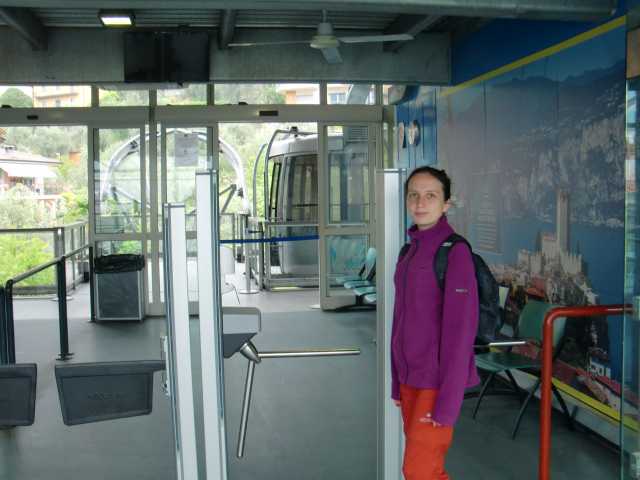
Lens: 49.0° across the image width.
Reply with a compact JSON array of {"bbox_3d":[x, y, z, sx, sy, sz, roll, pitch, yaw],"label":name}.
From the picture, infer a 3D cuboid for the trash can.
[{"bbox_3d":[-2.450,0.560,8.586,0.560,0.790,0.400,-2,5,-7],"label":"trash can"}]

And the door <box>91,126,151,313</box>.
[{"bbox_3d":[-2.446,-0.238,8.592,0.710,2.312,0.060,-2,5,-7],"label":"door"}]

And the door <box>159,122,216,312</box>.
[{"bbox_3d":[-1.629,-0.249,8.640,0.710,2.331,0.060,-2,5,-7],"label":"door"}]

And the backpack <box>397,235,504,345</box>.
[{"bbox_3d":[0.477,0.178,2.530,0.270,0.420,0.300,-5,6,-39],"label":"backpack"}]

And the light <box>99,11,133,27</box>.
[{"bbox_3d":[-1.700,-1.846,5.870,0.290,0.090,0.340,-2,5,-7],"label":"light"}]

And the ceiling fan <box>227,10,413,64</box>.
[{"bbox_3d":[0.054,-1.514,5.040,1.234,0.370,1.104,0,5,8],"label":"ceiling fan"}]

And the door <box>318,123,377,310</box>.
[{"bbox_3d":[0.338,-0.294,8.799,0.740,2.343,0.060,-2,5,-7],"label":"door"}]

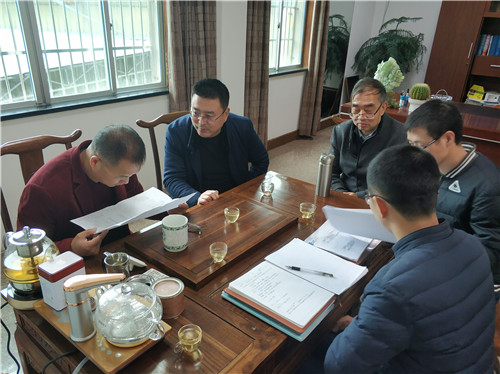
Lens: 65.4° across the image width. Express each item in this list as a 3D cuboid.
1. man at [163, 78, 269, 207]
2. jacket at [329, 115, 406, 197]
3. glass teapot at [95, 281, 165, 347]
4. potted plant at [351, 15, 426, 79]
[{"bbox_3d":[-0.171,0.132,1.965,0.560,1.270,0.780,-8,25,-22],"label":"man"},{"bbox_3d":[0.617,-0.045,2.080,0.510,0.620,0.400,16,27,30],"label":"jacket"},{"bbox_3d":[-0.300,0.297,0.950,0.190,0.140,0.150,15,26,28],"label":"glass teapot"},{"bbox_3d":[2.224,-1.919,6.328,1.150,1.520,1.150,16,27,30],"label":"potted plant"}]

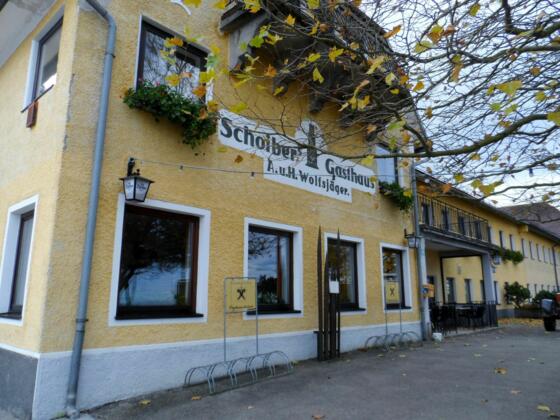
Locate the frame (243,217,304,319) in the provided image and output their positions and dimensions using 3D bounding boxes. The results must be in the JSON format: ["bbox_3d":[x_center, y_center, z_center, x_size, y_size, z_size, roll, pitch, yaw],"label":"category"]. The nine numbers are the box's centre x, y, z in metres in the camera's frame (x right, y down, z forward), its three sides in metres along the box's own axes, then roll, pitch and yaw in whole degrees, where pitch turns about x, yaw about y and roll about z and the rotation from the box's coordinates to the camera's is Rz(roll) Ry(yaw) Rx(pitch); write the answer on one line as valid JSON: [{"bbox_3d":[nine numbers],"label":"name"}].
[{"bbox_3d":[-0.120,1.142,7.450,0.160,1.807,1.574,-12,-18,43],"label":"frame"}]

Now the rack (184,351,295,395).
[{"bbox_3d":[-0.558,2.516,6.121,0.594,0.339,1.770,-12,-18,43],"label":"rack"}]

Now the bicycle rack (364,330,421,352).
[{"bbox_3d":[2.862,3.232,9.615,0.594,0.329,1.770,-12,-18,43],"label":"bicycle rack"}]

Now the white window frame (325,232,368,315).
[{"bbox_3d":[1.521,1.512,9.072,0.160,1.807,1.574,-12,-18,43],"label":"white window frame"}]

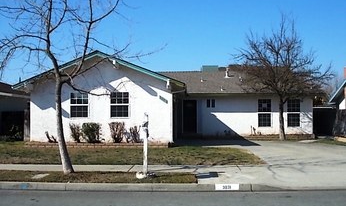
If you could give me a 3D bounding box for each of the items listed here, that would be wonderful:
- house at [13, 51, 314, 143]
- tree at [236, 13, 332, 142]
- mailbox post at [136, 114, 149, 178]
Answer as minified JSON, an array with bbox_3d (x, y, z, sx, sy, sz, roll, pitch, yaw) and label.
[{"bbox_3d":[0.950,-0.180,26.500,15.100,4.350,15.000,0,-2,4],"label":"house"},{"bbox_3d":[6.030,-1.380,23.800,5.200,6.750,5.000,0,-2,4],"label":"tree"},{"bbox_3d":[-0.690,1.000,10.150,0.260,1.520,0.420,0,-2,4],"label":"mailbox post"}]

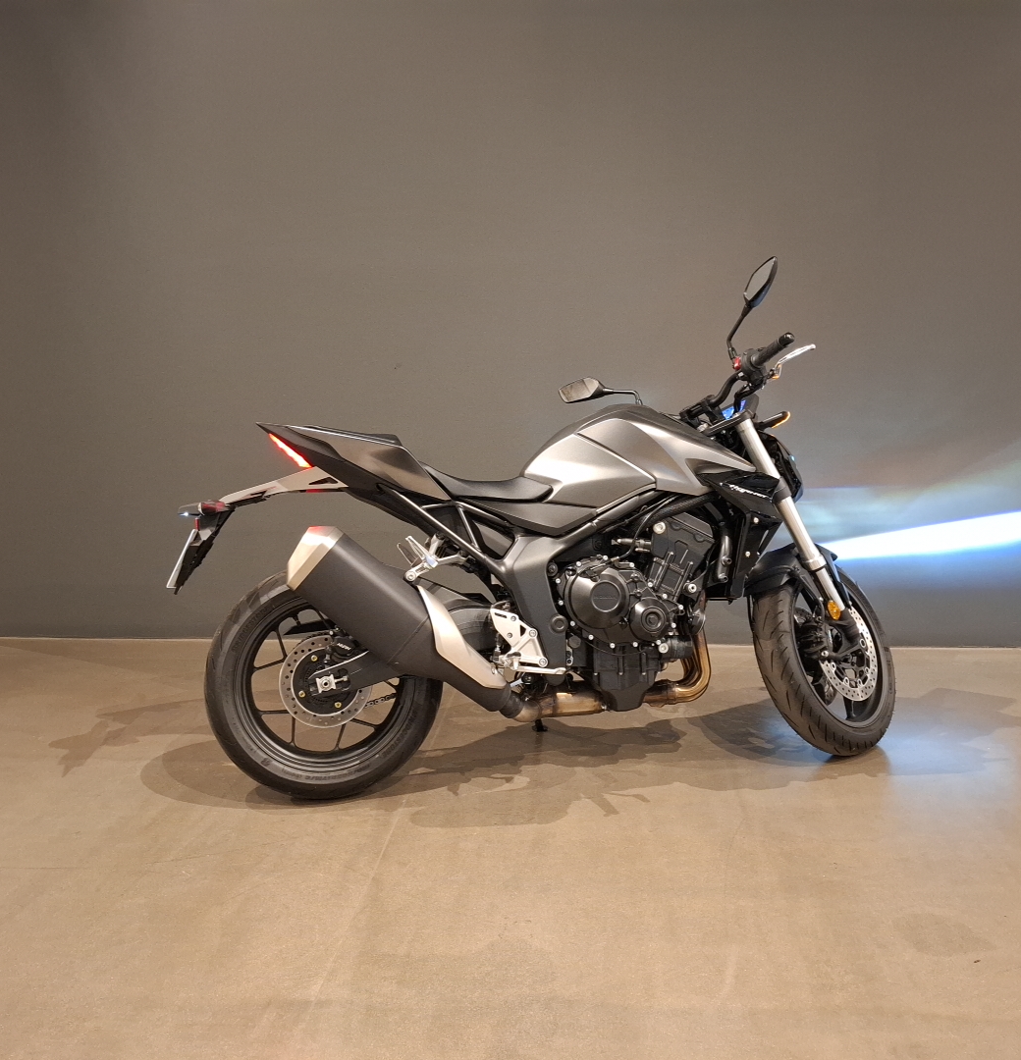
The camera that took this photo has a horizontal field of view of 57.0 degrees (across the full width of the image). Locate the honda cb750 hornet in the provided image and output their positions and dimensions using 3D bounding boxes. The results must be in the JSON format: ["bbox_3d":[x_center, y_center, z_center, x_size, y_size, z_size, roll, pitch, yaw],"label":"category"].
[{"bbox_3d":[0.120,-0.034,2.718,2.125,1.395,0.820,-3,10,-9],"label":"honda cb750 hornet"}]

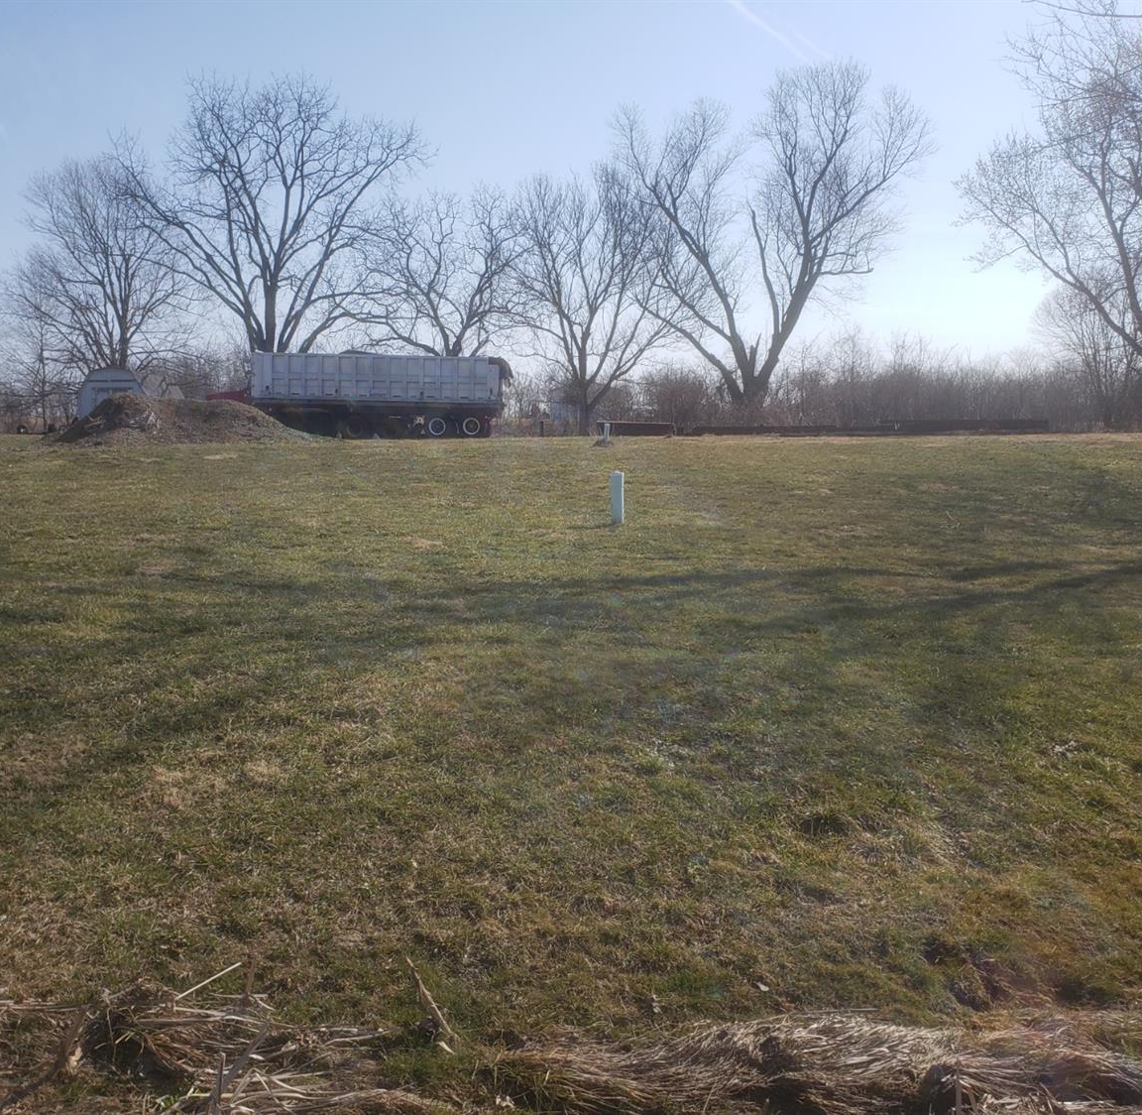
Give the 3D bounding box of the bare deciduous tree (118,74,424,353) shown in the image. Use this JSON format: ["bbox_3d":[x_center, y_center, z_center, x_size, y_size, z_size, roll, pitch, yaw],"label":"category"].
[{"bbox_3d":[-13.862,-13.618,50.990,13.953,16.163,11.860,-1,7,-15],"label":"bare deciduous tree"}]

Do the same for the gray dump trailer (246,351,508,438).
[{"bbox_3d":[-7.183,-6.121,42.840,9.500,3.200,2.500,1,7,0],"label":"gray dump trailer"}]

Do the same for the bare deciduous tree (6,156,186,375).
[{"bbox_3d":[-24.175,-13.158,56.149,9.055,13.612,8.603,-2,8,-23],"label":"bare deciduous tree"}]

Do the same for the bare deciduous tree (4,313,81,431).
[{"bbox_3d":[-27.008,-9.350,56.629,3.830,5.935,3.638,-3,8,-25],"label":"bare deciduous tree"}]

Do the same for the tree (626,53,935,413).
[{"bbox_3d":[9.724,-14.174,51.944,14.592,16.901,11.674,2,7,10],"label":"tree"}]

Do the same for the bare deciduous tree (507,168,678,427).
[{"bbox_3d":[1.032,-11.106,49.279,7.281,11.532,6.917,1,7,1],"label":"bare deciduous tree"}]

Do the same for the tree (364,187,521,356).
[{"bbox_3d":[-5.798,-10.957,50.312,7.119,11.015,6.763,0,7,-7],"label":"tree"}]

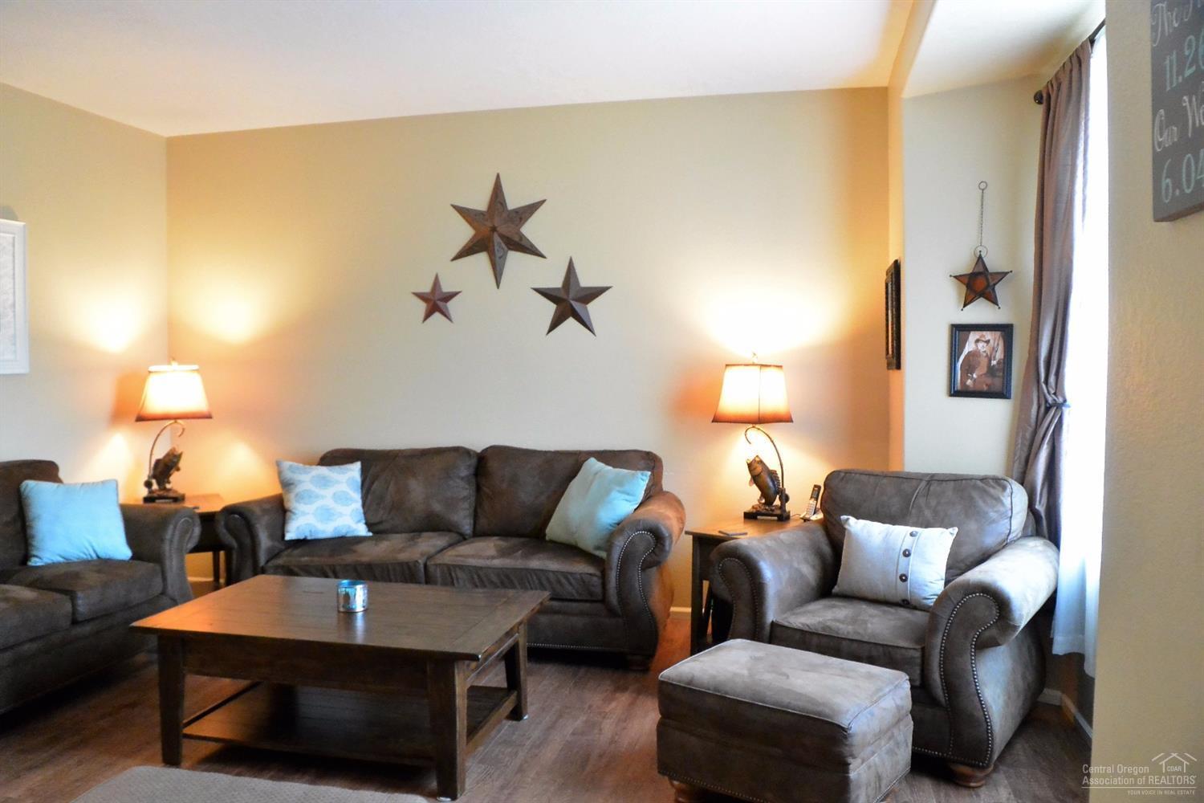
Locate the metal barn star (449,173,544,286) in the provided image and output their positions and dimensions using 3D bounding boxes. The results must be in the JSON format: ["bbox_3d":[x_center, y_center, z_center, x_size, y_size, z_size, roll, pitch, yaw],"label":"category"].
[{"bbox_3d":[-0.576,-0.939,4.975,0.556,0.629,0.063,0,2,13],"label":"metal barn star"}]

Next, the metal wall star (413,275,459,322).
[{"bbox_3d":[-0.929,-0.582,5.086,0.304,0.277,0.038,0,2,13],"label":"metal wall star"}]

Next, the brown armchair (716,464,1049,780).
[{"bbox_3d":[1.125,0.751,3.472,1.100,0.930,0.930,1,3,36],"label":"brown armchair"}]

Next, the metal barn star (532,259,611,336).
[{"bbox_3d":[-0.166,-0.568,4.897,0.458,0.430,0.055,0,2,13],"label":"metal barn star"}]

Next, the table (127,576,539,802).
[{"bbox_3d":[-0.900,0.991,3.279,1.260,0.483,0.750,0,2,14],"label":"table"}]

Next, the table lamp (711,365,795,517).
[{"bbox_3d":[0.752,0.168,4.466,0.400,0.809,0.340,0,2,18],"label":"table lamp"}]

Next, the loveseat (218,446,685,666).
[{"bbox_3d":[-0.678,0.708,4.606,2.255,0.940,0.910,0,2,13],"label":"loveseat"}]

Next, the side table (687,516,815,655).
[{"bbox_3d":[0.795,0.886,4.214,0.510,0.605,0.680,2,3,40],"label":"side table"}]

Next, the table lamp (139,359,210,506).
[{"bbox_3d":[-2.399,0.156,5.081,0.385,0.809,0.280,-1,2,-22],"label":"table lamp"}]

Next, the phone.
[{"bbox_3d":[1.041,0.489,4.458,0.090,0.165,0.075,-2,3,-40],"label":"phone"}]

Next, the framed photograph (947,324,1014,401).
[{"bbox_3d":[1.561,-0.165,3.719,0.243,0.302,0.020,2,3,37],"label":"framed photograph"}]

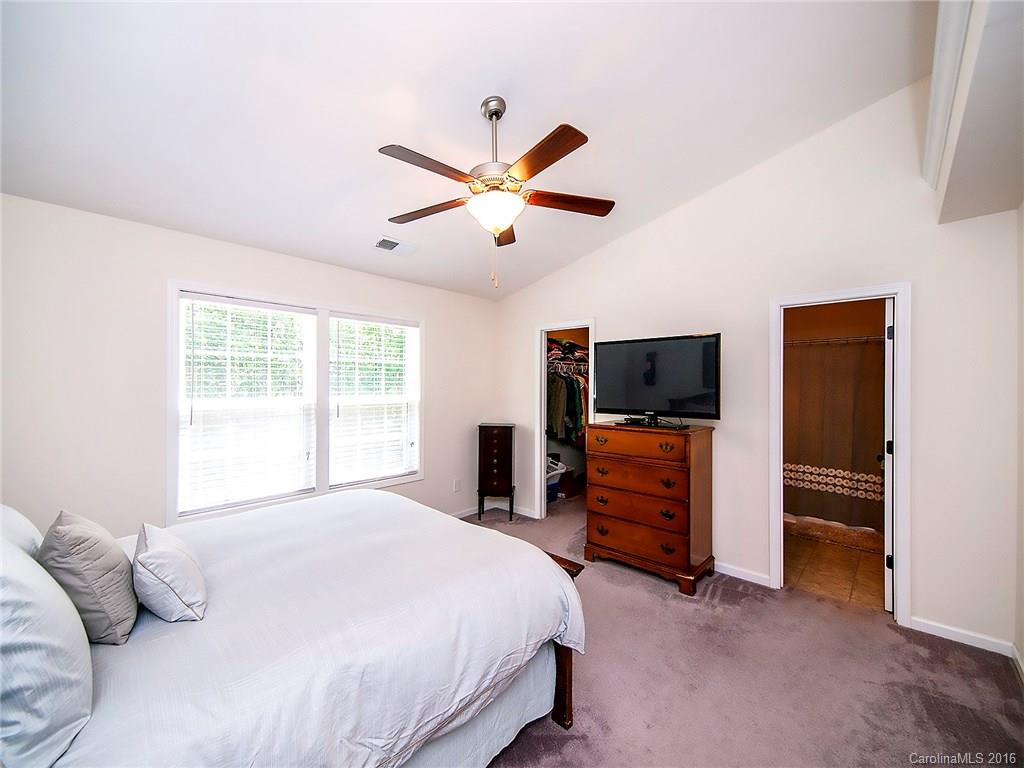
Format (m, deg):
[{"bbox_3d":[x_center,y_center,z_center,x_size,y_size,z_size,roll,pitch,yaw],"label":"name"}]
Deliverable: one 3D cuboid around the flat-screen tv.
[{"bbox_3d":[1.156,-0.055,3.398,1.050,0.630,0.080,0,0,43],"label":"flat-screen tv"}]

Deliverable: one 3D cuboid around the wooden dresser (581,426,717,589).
[{"bbox_3d":[1.092,0.915,3.348,0.885,1.130,0.450,0,0,43],"label":"wooden dresser"}]

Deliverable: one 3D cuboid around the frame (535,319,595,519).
[{"bbox_3d":[0.560,0.430,4.298,0.745,2.100,0.140,0,0,43],"label":"frame"}]

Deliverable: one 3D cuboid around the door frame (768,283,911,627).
[{"bbox_3d":[2.171,0.430,2.789,0.740,2.100,0.140,0,0,43],"label":"door frame"}]

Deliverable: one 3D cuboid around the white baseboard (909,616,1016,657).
[{"bbox_3d":[2.550,1.444,2.361,0.395,0.073,0.018,0,0,43],"label":"white baseboard"}]

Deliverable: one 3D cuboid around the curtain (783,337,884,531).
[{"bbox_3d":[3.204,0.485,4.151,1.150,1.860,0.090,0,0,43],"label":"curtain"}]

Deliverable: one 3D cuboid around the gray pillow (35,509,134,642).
[{"bbox_3d":[-1.257,0.560,1.232,0.370,0.380,0.170,0,19,43],"label":"gray pillow"}]

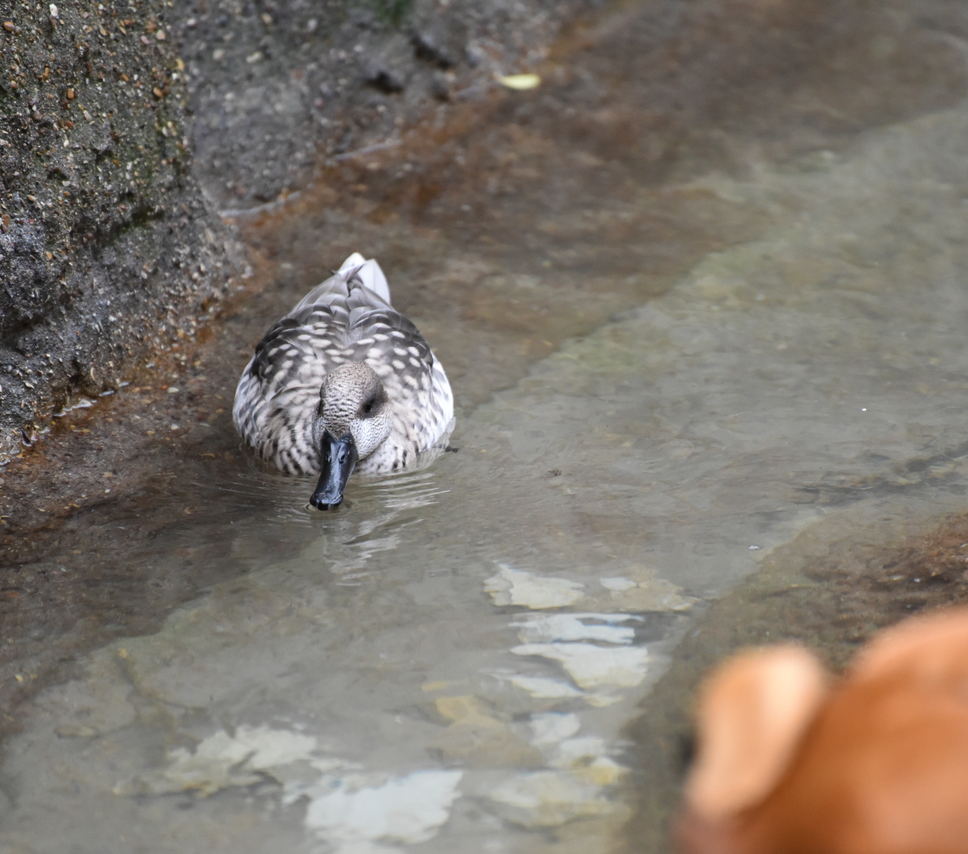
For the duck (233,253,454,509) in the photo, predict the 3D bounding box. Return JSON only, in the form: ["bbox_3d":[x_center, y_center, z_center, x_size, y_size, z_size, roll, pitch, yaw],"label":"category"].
[{"bbox_3d":[-0.082,-0.017,6.296,0.131,0.117,0.320,2,20,5],"label":"duck"}]

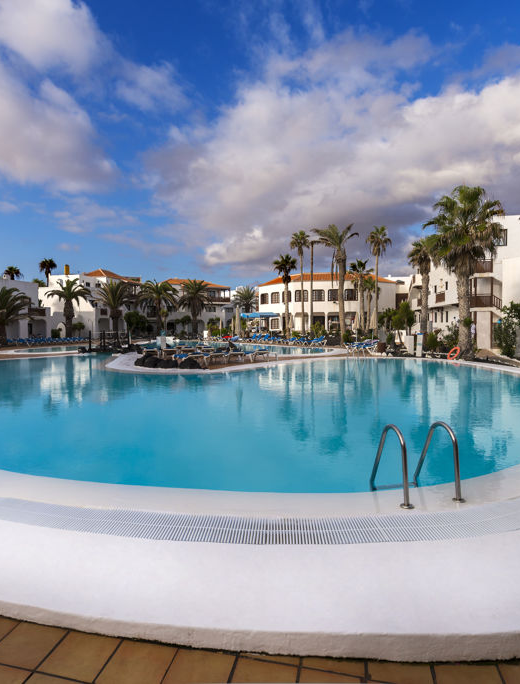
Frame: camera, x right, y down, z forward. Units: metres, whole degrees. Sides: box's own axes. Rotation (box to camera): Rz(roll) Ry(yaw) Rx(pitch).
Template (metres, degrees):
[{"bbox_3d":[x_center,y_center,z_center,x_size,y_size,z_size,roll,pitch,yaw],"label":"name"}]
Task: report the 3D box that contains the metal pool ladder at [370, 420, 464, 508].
[{"bbox_3d":[1.466,1.162,3.821,0.618,0.810,0.706,0,1,-13],"label":"metal pool ladder"}]

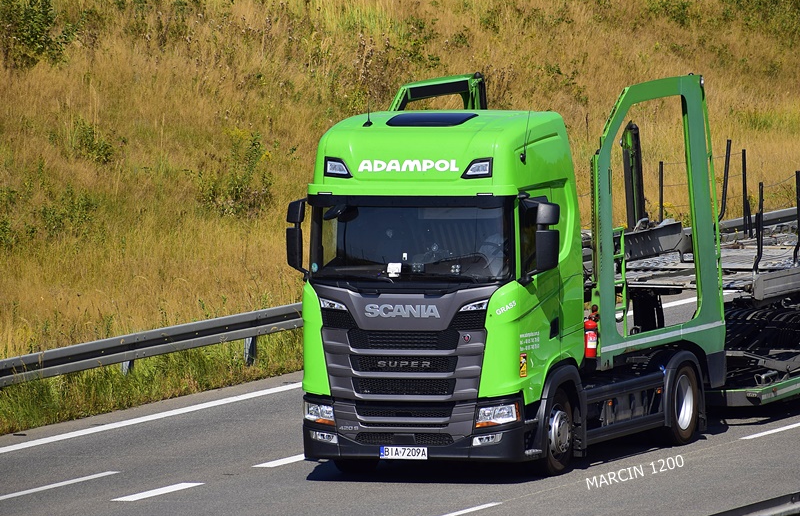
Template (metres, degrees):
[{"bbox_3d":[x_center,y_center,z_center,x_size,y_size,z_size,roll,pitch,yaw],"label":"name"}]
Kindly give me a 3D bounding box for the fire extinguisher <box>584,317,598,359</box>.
[{"bbox_3d":[2.002,0.849,76.929,0.140,0.440,0.140,-1,3,-6],"label":"fire extinguisher"}]

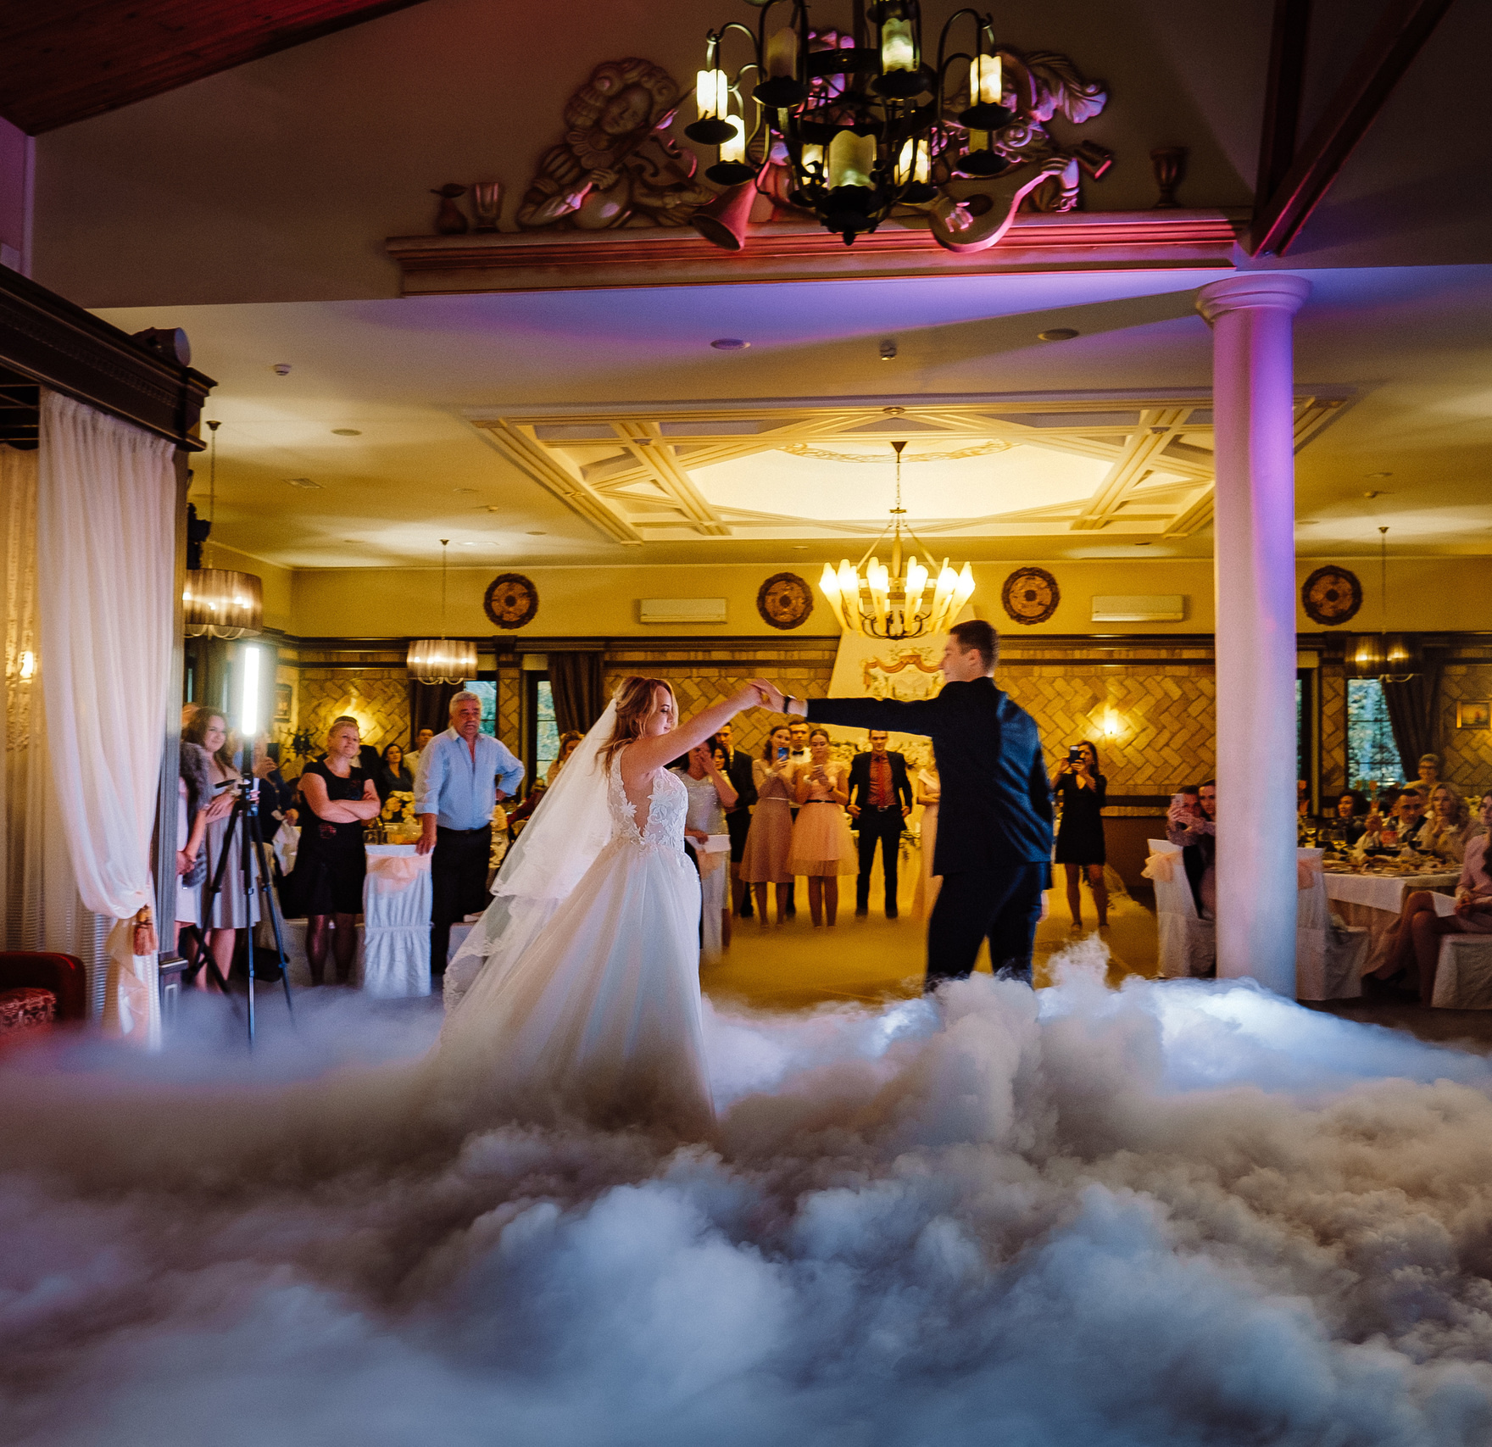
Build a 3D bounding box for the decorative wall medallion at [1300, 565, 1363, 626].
[{"bbox_3d":[6.324,-1.381,15.619,0.686,0.686,0.070,0,-2,7],"label":"decorative wall medallion"}]

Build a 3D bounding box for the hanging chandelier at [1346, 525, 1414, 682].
[{"bbox_3d":[6.552,-1.221,14.850,0.730,1.590,0.730,0,-2,6],"label":"hanging chandelier"}]

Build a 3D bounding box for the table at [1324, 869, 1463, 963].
[{"bbox_3d":[4.048,1.301,9.411,1.450,0.760,1.450,2,-3,-35],"label":"table"}]

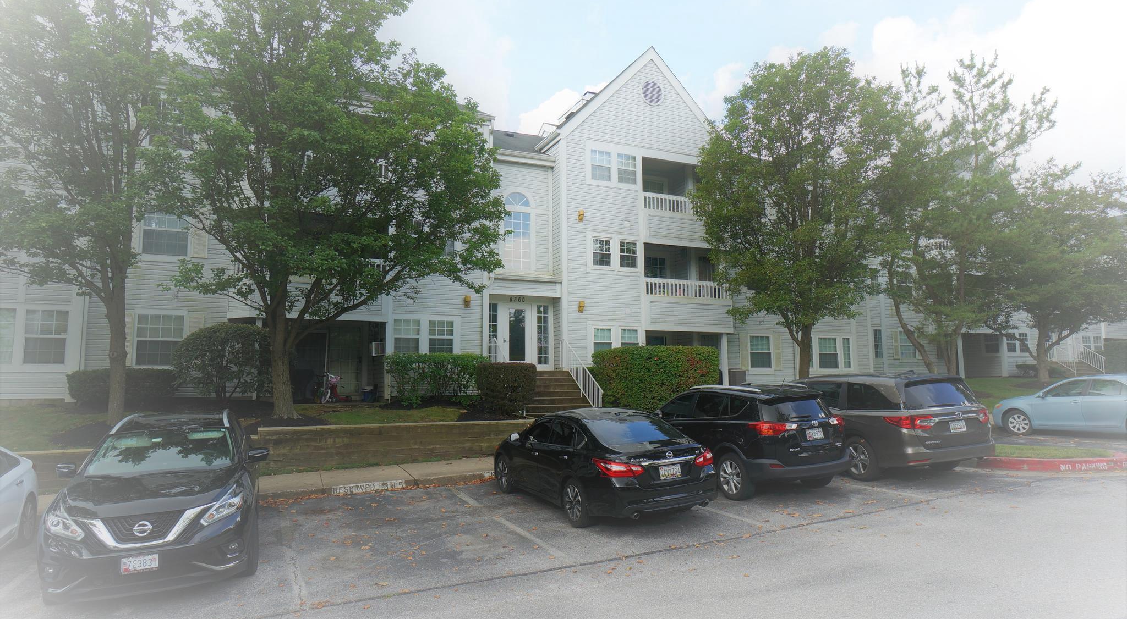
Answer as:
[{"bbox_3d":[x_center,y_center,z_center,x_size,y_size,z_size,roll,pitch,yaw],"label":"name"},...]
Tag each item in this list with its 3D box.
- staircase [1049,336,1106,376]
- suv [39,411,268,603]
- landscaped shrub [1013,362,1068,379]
[{"bbox_3d":[21.804,2.038,27.923,1.950,1.570,1.150,2,-7,-24],"label":"staircase"},{"bbox_3d":[-4.923,2.255,8.364,1.950,1.700,4.887,-1,-5,-24],"label":"suv"},{"bbox_3d":[19.269,2.457,26.472,2.100,0.630,0.800,2,-7,-24],"label":"landscaped shrub"}]

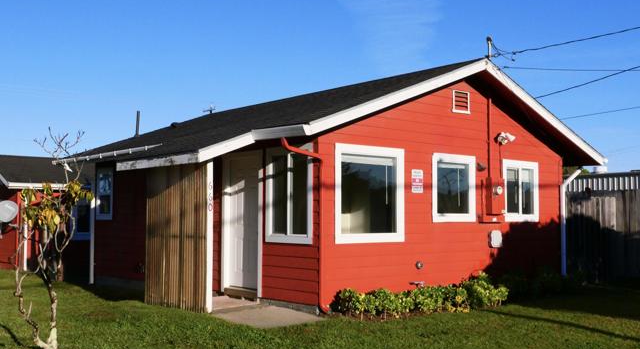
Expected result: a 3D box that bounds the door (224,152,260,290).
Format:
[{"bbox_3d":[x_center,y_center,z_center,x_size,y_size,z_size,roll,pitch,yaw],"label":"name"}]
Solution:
[{"bbox_3d":[-1.197,0.754,11.217,0.090,2.100,0.950,3,-4,-40],"label":"door"}]

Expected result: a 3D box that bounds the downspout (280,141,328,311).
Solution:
[{"bbox_3d":[-0.188,0.693,9.563,0.720,2.380,0.300,3,-4,-40],"label":"downspout"}]

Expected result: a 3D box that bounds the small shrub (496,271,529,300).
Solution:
[{"bbox_3d":[3.247,1.848,11.996,0.530,0.500,0.480,3,-4,-40],"label":"small shrub"}]

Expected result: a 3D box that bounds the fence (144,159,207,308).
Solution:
[{"bbox_3d":[-2.159,0.928,10.582,0.090,2.090,1.850,3,-4,-40],"label":"fence"}]

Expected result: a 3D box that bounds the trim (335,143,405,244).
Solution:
[{"bbox_3d":[0.773,0.299,10.413,1.409,1.419,0.070,3,-4,-40],"label":"trim"}]

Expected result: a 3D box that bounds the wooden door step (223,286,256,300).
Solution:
[{"bbox_3d":[-1.224,1.884,11.133,0.220,0.140,0.920,3,-4,-40],"label":"wooden door step"}]

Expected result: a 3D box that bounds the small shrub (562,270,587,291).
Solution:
[{"bbox_3d":[4.745,1.976,13.261,0.440,0.420,0.420,3,-4,-40],"label":"small shrub"}]

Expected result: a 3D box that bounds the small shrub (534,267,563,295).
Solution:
[{"bbox_3d":[4.070,1.906,12.692,0.490,0.490,0.450,3,-4,-40],"label":"small shrub"}]

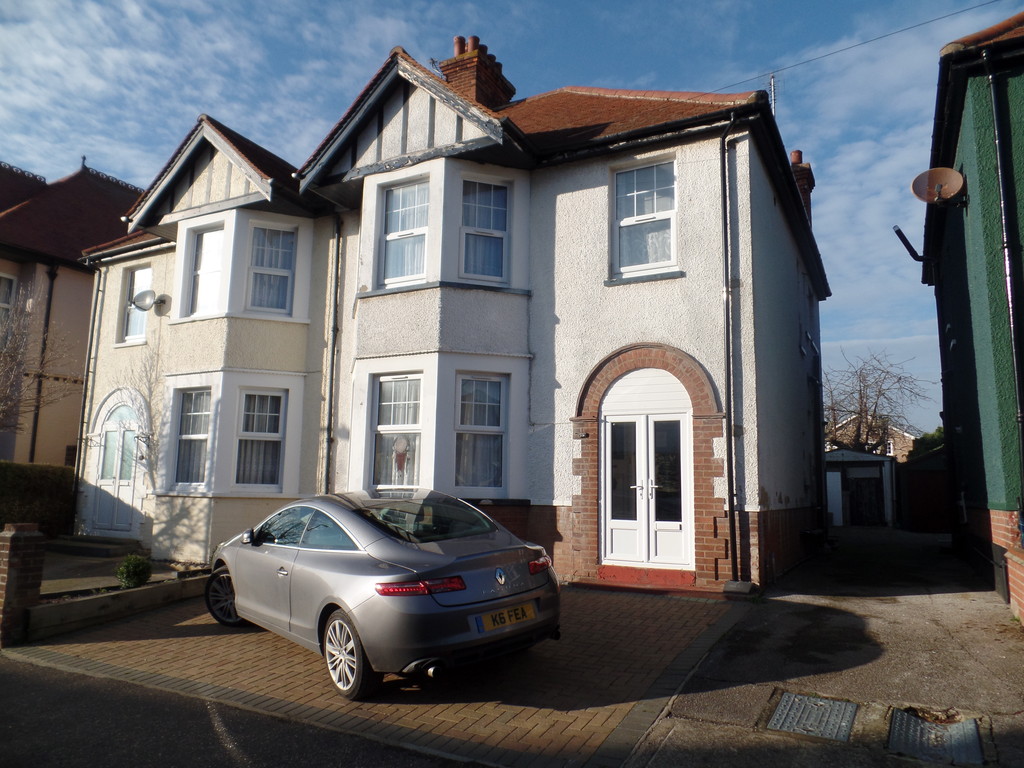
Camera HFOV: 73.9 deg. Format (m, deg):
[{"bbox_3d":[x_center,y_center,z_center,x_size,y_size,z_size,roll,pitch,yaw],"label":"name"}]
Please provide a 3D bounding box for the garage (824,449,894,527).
[{"bbox_3d":[11.579,3.569,23.265,2.650,2.410,5.000,-3,-10,29],"label":"garage"}]

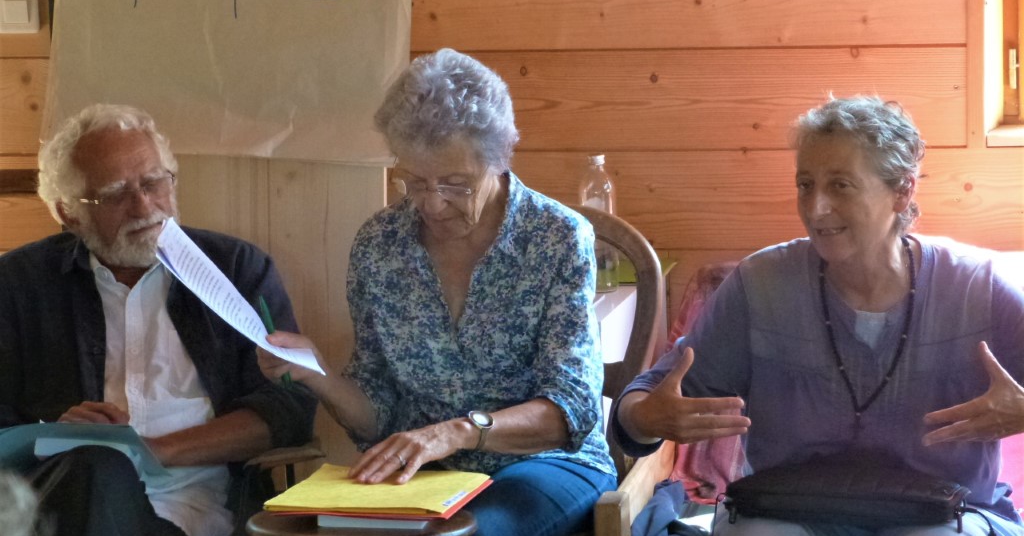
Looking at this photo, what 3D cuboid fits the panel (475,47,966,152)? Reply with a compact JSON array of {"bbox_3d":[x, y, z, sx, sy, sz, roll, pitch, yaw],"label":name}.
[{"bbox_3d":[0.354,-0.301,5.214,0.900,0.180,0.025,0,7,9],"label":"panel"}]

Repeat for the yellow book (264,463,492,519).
[{"bbox_3d":[-0.181,0.304,4.000,0.240,0.018,0.280,1,7,17],"label":"yellow book"}]

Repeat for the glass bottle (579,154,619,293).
[{"bbox_3d":[0.146,-0.076,4.930,0.067,0.231,0.067,-1,7,0],"label":"glass bottle"}]

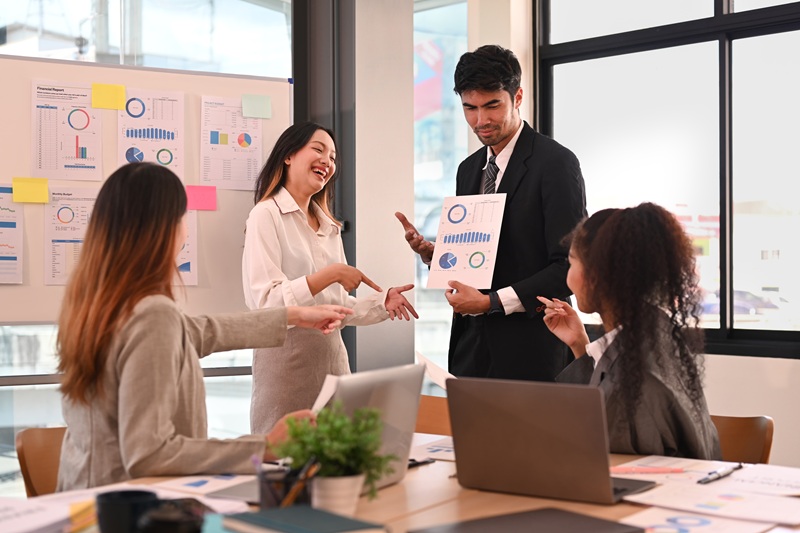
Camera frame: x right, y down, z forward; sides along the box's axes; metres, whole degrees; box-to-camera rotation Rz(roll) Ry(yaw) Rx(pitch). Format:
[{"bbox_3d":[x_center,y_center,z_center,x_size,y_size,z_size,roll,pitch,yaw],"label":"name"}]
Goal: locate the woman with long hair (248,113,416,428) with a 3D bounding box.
[{"bbox_3d":[-0.200,0.378,3.114,0.490,1.590,0.480,1,-1,-45],"label":"woman with long hair"}]

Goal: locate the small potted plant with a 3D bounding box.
[{"bbox_3d":[-0.108,0.316,1.805,0.190,0.200,0.190,0,-1,0],"label":"small potted plant"}]

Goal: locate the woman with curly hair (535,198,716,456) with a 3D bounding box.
[{"bbox_3d":[0.530,0.503,2.542,0.560,1.320,0.540,0,-1,-3],"label":"woman with curly hair"}]

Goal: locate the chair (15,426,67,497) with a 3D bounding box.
[{"bbox_3d":[-0.520,0.756,2.417,0.500,0.810,0.460,-1,-1,38],"label":"chair"}]

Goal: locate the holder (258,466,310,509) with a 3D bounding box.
[{"bbox_3d":[-0.190,0.372,1.814,0.087,0.088,0.087,1,-1,-35],"label":"holder"}]

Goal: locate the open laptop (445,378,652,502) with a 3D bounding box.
[{"bbox_3d":[0.283,0.313,2.103,0.306,0.215,0.275,-1,-1,29],"label":"open laptop"}]

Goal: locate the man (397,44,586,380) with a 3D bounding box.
[{"bbox_3d":[0.262,0.278,3.106,0.560,1.790,0.500,-1,-1,43],"label":"man"}]

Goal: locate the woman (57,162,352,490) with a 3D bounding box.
[{"bbox_3d":[-0.430,0.481,2.412,0.700,1.360,0.550,0,-1,-12],"label":"woman"}]

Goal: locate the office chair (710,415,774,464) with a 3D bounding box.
[{"bbox_3d":[0.600,0.759,2.607,0.460,0.810,0.500,-1,-1,30],"label":"office chair"}]

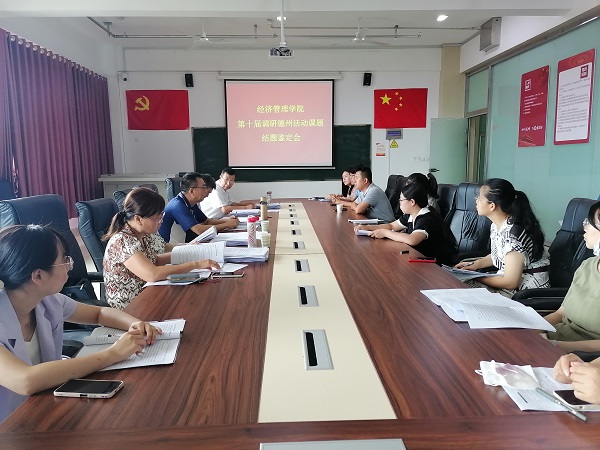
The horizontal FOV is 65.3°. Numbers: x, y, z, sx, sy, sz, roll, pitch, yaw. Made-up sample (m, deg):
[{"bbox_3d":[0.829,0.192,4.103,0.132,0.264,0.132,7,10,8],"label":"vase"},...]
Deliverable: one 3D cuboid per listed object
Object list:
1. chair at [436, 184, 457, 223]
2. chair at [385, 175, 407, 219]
[{"bbox_3d":[1.186,0.153,4.807,0.700,1.150,0.640,-1,8,-2],"label":"chair"},{"bbox_3d":[1.084,-0.004,5.792,0.700,1.190,0.640,-1,8,-2],"label":"chair"}]

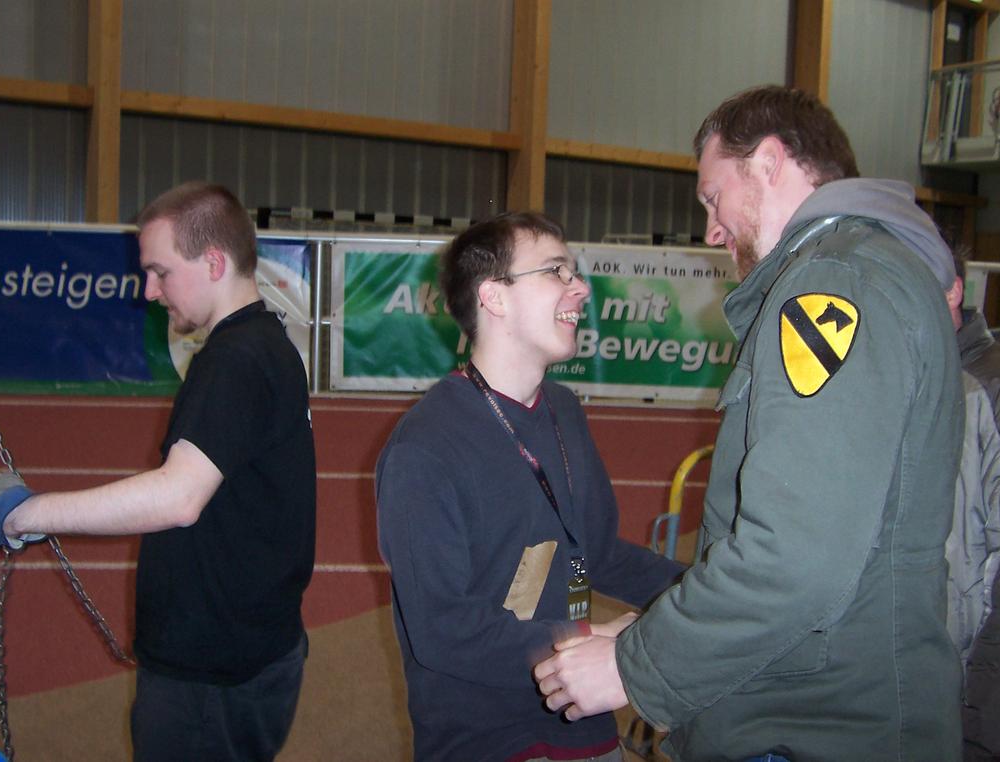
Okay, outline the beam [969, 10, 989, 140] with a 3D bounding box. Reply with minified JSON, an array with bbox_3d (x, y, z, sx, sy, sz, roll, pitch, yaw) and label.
[{"bbox_3d":[7.430,-4.806,16.121,0.140,2.060,0.170,-2,7,-32],"label":"beam"}]

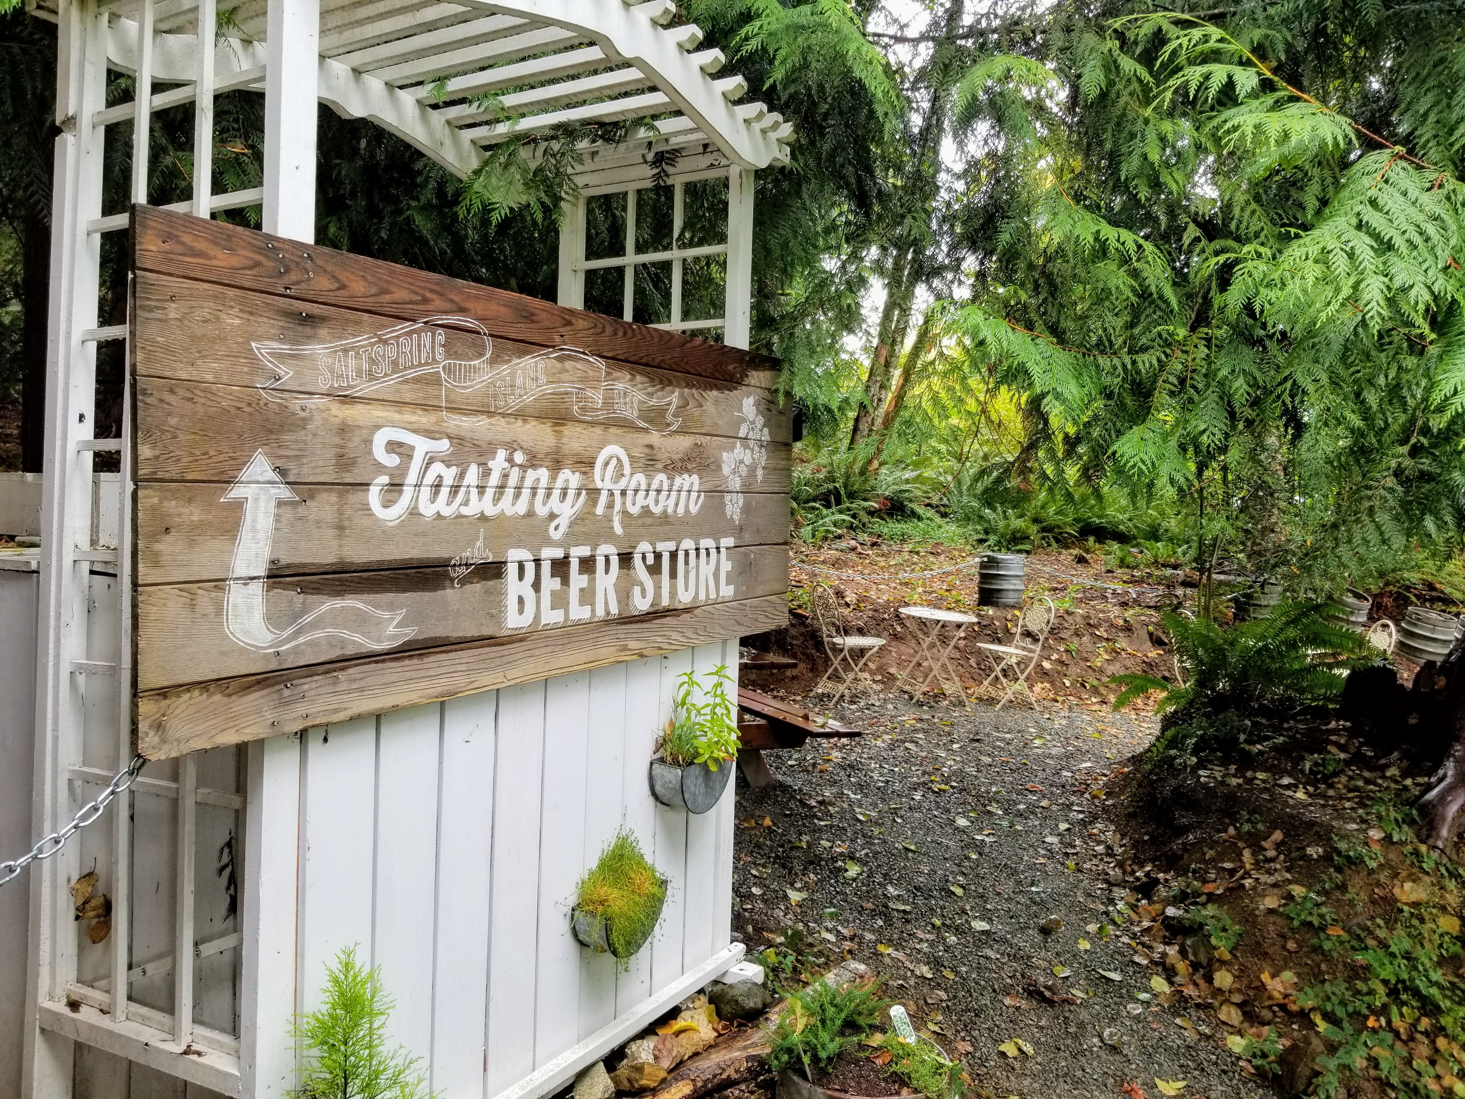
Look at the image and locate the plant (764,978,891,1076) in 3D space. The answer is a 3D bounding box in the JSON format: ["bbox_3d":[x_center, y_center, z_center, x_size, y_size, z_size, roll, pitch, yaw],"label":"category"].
[{"bbox_3d":[0.187,0.940,2.150,0.230,0.160,0.190,2,1,0],"label":"plant"}]

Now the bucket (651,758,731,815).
[{"bbox_3d":[-0.099,0.609,2.800,0.090,0.130,0.240,2,2,30],"label":"bucket"}]

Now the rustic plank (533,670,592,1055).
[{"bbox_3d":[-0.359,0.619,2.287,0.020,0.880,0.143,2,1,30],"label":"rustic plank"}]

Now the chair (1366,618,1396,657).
[{"bbox_3d":[5.107,1.025,9.000,0.490,0.920,0.410,1,2,-9],"label":"chair"}]

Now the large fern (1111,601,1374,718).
[{"bbox_3d":[2.728,0.568,5.900,1.220,0.600,1.050,2,2,25],"label":"large fern"}]

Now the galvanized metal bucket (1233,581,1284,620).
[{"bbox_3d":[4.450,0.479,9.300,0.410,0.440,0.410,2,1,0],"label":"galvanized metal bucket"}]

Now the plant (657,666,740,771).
[{"bbox_3d":[-0.080,0.402,2.620,0.130,0.240,0.200,2,1,30],"label":"plant"}]

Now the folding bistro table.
[{"bbox_3d":[1.615,0.846,8.700,0.620,0.720,0.620,2,1,0],"label":"folding bistro table"}]

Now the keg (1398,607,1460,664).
[{"bbox_3d":[5.930,0.767,9.400,0.410,0.440,0.410,13,12,30],"label":"keg"}]

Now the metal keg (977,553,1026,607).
[{"bbox_3d":[2.352,0.275,9.600,0.410,0.460,0.410,2,1,0],"label":"metal keg"}]

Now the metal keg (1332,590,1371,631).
[{"bbox_3d":[5.272,0.548,9.500,0.390,0.400,0.390,21,17,29],"label":"metal keg"}]

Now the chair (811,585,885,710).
[{"bbox_3d":[0.920,0.746,8.800,0.490,0.920,0.410,1,2,-22],"label":"chair"}]

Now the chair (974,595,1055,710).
[{"bbox_3d":[2.231,0.810,8.700,0.500,0.880,0.410,1,1,-19],"label":"chair"}]

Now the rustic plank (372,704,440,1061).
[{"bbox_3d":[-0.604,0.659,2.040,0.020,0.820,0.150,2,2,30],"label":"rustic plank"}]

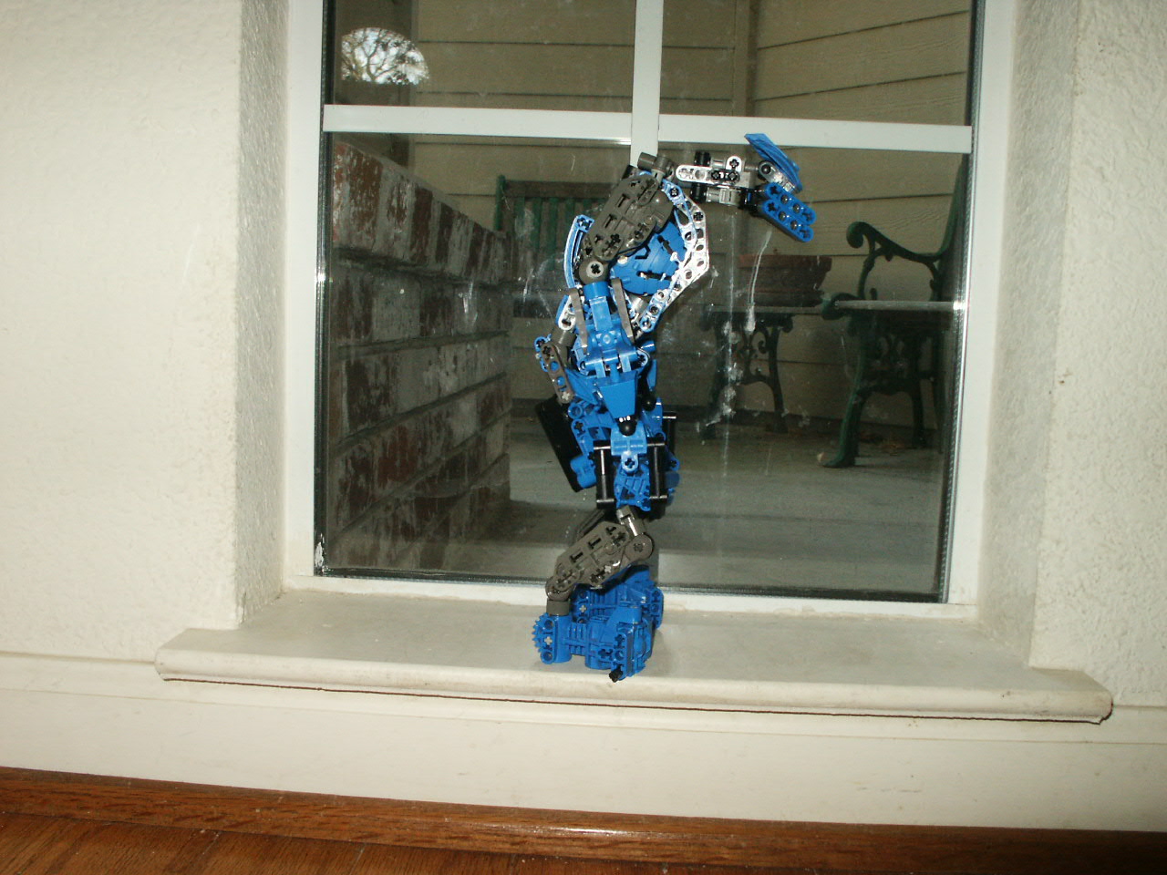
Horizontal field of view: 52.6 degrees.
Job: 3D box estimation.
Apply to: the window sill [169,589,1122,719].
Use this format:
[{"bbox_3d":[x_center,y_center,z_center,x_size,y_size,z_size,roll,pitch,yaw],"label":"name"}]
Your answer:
[{"bbox_3d":[0.025,0.120,0.659,0.485,0.018,0.150,2,6,2],"label":"window sill"}]

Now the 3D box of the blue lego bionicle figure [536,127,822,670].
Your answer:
[{"bbox_3d":[0.047,-0.023,0.628,0.143,0.272,0.145,3,6,13],"label":"blue lego bionicle figure"}]

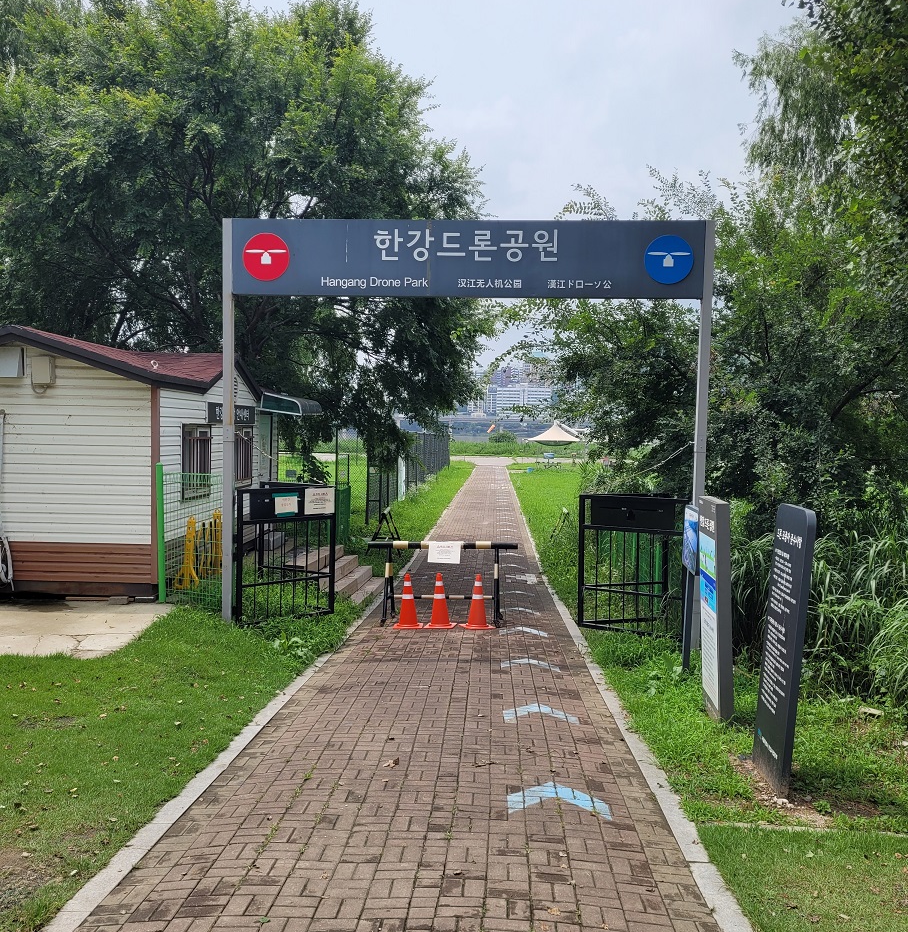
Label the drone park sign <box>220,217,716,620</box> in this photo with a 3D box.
[{"bbox_3d":[0.090,-0.438,11.249,5.992,5.152,0.130,1,2,4],"label":"drone park sign"}]

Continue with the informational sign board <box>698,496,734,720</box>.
[{"bbox_3d":[2.196,1.153,7.616,0.107,1.734,0.695,-2,2,5],"label":"informational sign board"}]

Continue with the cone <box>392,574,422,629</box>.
[{"bbox_3d":[-0.586,1.740,11.805,0.365,0.700,0.365,1,2,1],"label":"cone"}]

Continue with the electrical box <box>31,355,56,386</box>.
[{"bbox_3d":[-5.355,-1.246,11.880,0.230,0.342,0.160,1,2,2],"label":"electrical box"}]

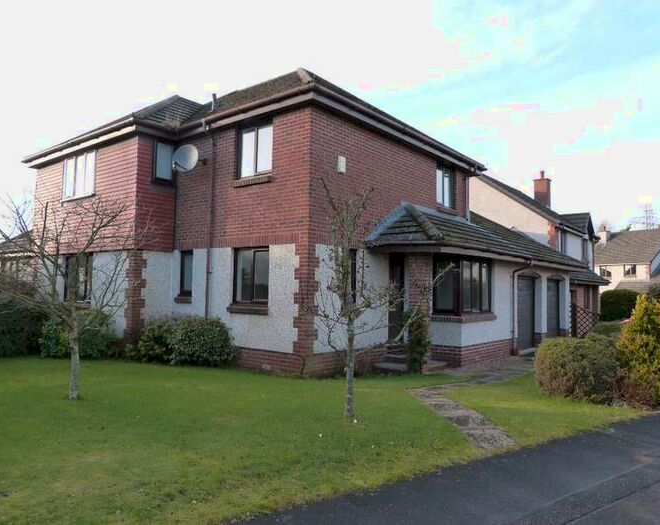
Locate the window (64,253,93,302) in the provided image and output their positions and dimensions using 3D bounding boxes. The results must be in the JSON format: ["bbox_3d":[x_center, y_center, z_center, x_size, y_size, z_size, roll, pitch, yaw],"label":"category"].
[{"bbox_3d":[-6.508,0.381,13.125,1.550,1.290,0.120,-1,-4,40],"label":"window"}]

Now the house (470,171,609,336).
[{"bbox_3d":[10.502,-1.012,29.098,9.400,9.150,8.100,-1,-4,40],"label":"house"}]

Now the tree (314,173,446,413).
[{"bbox_3d":[0.660,0.467,6.500,1.750,3.050,1.600,1,-3,0],"label":"tree"}]

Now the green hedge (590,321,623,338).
[{"bbox_3d":[9.511,2.328,16.581,1.700,0.770,1.100,-1,-4,40],"label":"green hedge"}]

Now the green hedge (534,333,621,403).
[{"bbox_3d":[4.067,1.676,8.231,1.250,0.950,1.350,-1,-4,40],"label":"green hedge"}]

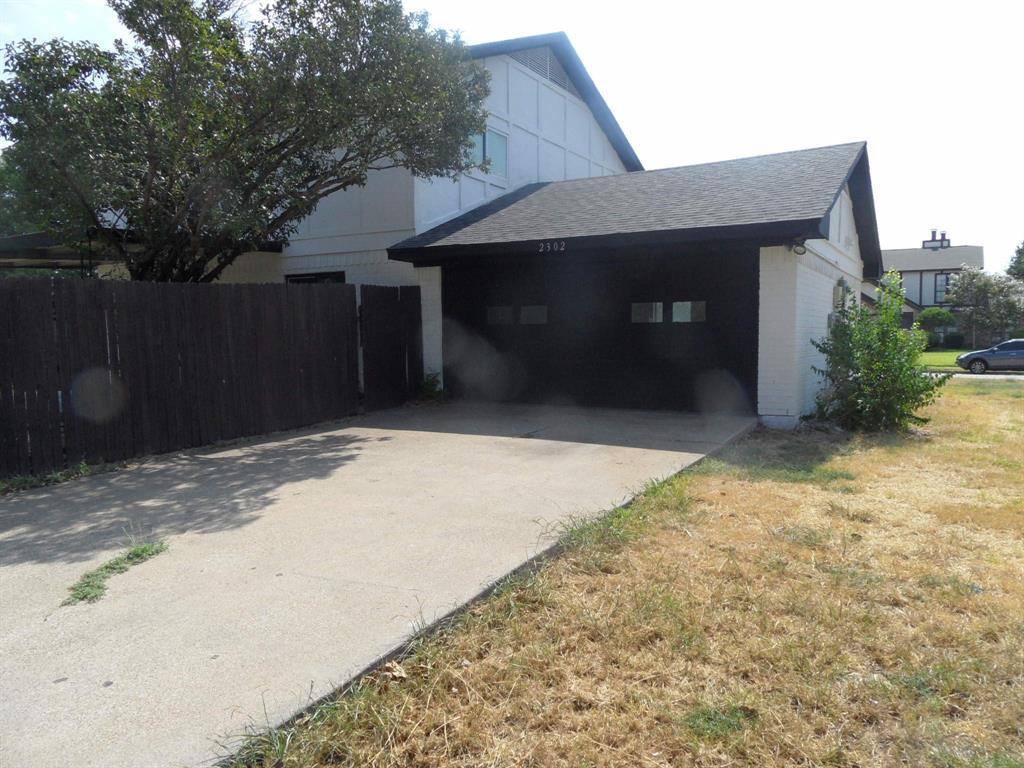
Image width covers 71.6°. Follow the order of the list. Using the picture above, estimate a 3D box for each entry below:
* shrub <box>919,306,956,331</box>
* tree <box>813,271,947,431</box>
[{"bbox_3d":[26.950,-4.150,45.000,2.050,1.500,1.950,2,6,30],"label":"shrub"},{"bbox_3d":[4.950,-0.510,9.550,1.650,2.100,1.600,2,6,30],"label":"tree"}]

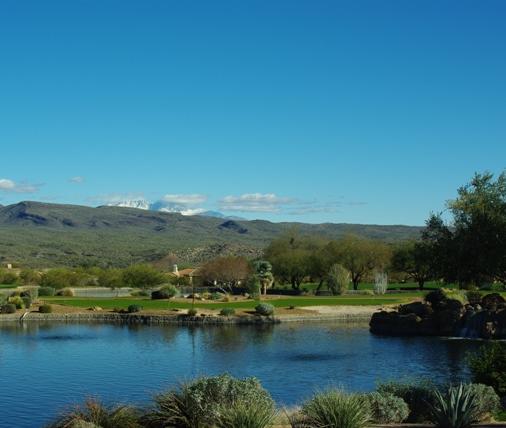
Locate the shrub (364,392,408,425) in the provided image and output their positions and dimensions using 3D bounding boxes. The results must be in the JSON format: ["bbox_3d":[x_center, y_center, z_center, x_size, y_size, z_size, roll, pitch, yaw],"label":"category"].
[{"bbox_3d":[2.970,4.272,16.500,0.971,0.698,0.923,0,-3,0],"label":"shrub"}]

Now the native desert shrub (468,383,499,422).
[{"bbox_3d":[5.092,4.249,16.800,0.899,0.857,0.899,0,-3,0],"label":"native desert shrub"}]

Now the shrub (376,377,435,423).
[{"bbox_3d":[3.632,4.430,17.800,1.429,1.041,1.286,0,-3,0],"label":"shrub"}]

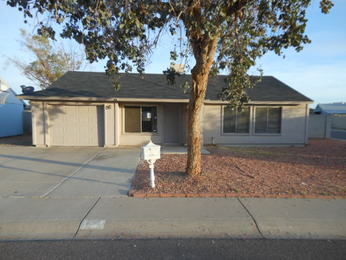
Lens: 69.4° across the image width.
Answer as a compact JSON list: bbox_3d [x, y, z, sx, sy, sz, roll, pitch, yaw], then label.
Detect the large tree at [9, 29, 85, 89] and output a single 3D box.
[{"bbox_3d":[-10.600,-3.944,21.118,6.600,8.900,6.400,0,3,-4],"label":"large tree"}]

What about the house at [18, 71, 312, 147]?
[{"bbox_3d":[-0.300,-1.637,17.337,15.000,4.400,10.000,0,3,-4],"label":"house"}]

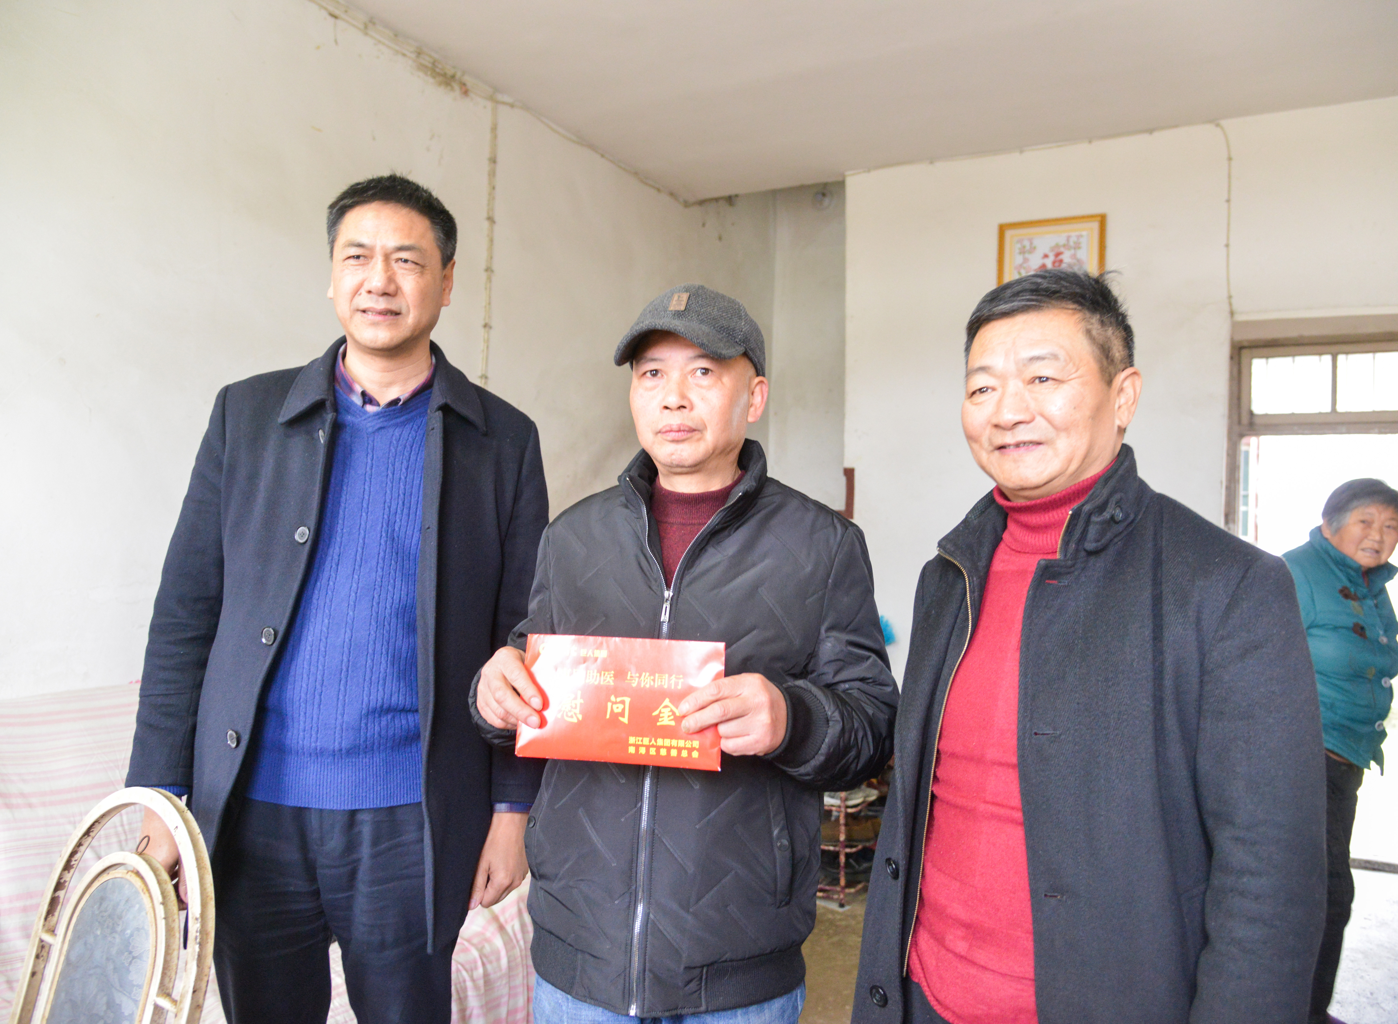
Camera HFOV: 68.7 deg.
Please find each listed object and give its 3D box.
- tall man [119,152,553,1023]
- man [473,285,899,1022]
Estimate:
[{"bbox_3d":[-0.517,0.400,1.437,0.580,1.750,0.380,2,-1,-6],"label":"tall man"},{"bbox_3d":[-0.036,0.520,1.338,0.580,1.650,0.460,1,-1,15],"label":"man"}]

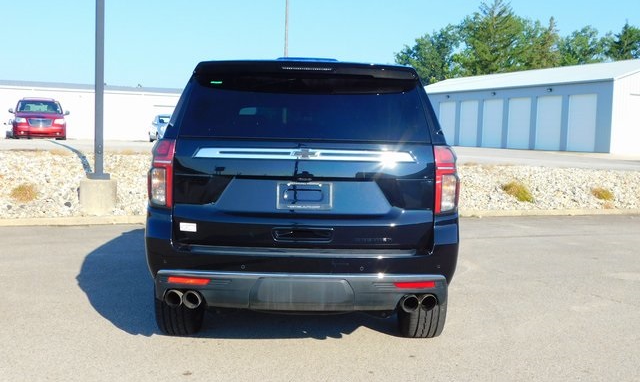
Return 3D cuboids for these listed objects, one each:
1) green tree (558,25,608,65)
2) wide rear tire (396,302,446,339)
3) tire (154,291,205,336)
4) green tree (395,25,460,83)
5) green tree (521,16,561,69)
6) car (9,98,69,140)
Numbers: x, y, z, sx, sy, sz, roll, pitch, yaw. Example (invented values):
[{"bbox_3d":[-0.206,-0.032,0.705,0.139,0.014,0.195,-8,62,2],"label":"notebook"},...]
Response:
[{"bbox_3d":[27.080,-10.471,76.000,5.344,13.121,5.344,2,4,0],"label":"green tree"},{"bbox_3d":[0.734,0.661,5.463,0.285,0.830,0.830,1,4,-3],"label":"wide rear tire"},{"bbox_3d":[-1.002,0.617,5.377,0.285,0.830,0.830,1,4,-3],"label":"tire"},{"bbox_3d":[10.757,-10.359,74.000,6.604,12.249,6.604,2,4,0],"label":"green tree"},{"bbox_3d":[22.065,-10.647,74.000,4.403,13.478,4.403,2,4,0],"label":"green tree"},{"bbox_3d":[-11.607,-3.001,30.600,1.980,1.750,5.120,0,5,-22],"label":"car"}]

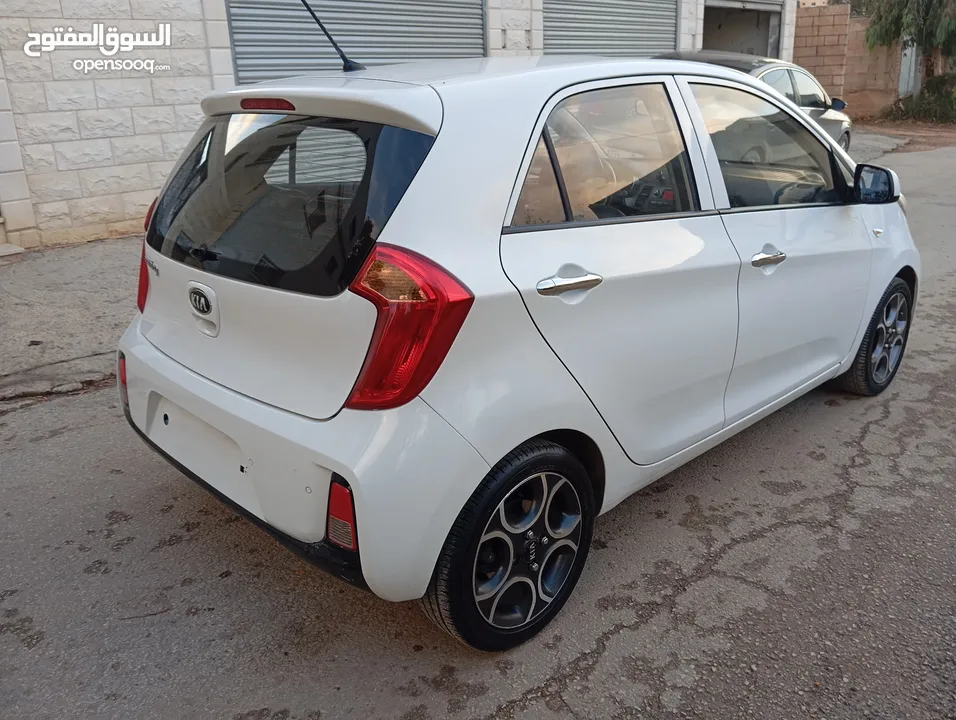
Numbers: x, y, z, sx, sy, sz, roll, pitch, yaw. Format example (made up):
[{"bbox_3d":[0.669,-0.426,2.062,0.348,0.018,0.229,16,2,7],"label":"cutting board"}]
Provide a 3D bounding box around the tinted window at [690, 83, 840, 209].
[{"bbox_3d":[1.004,-0.714,2.596,0.800,0.430,0.060,-13,4,-41],"label":"tinted window"}]

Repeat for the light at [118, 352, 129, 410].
[{"bbox_3d":[-1.156,0.066,2.574,0.055,0.170,0.075,-19,25,-40],"label":"light"}]

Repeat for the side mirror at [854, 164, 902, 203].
[{"bbox_3d":[1.432,-0.635,2.783,0.120,0.145,0.175,-19,25,-40],"label":"side mirror"}]

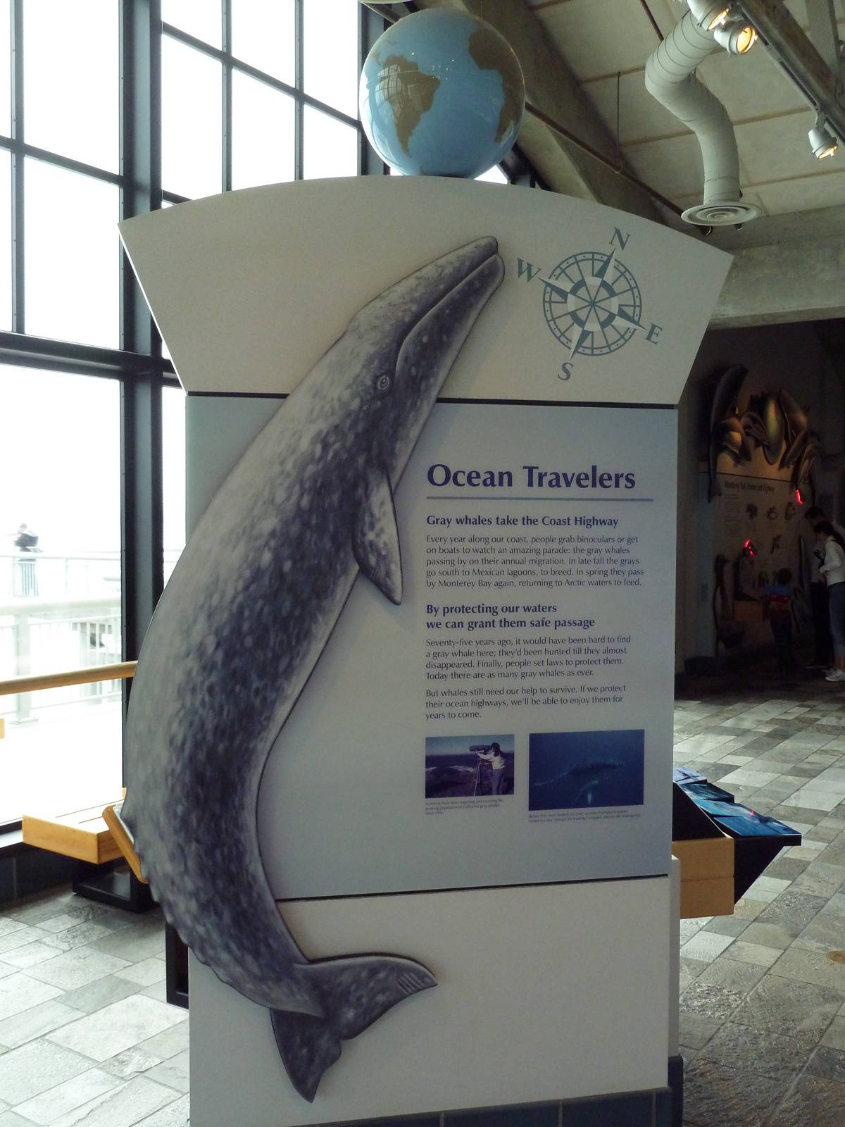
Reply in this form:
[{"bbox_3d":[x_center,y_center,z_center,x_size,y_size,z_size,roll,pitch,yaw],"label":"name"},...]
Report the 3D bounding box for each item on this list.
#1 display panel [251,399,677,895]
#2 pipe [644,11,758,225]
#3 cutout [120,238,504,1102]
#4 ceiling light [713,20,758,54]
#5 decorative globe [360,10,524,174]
[{"bbox_3d":[0.043,0.208,2.595,1.224,1.212,0.060,0,2,-11],"label":"display panel"},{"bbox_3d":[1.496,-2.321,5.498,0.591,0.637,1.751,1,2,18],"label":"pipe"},{"bbox_3d":[-0.250,0.258,2.490,0.905,2.094,0.060,0,2,-11],"label":"cutout"},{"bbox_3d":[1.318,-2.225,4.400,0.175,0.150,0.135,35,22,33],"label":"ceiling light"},{"bbox_3d":[0.050,-1.155,2.589,0.399,0.399,0.399,0,2,-11],"label":"decorative globe"}]

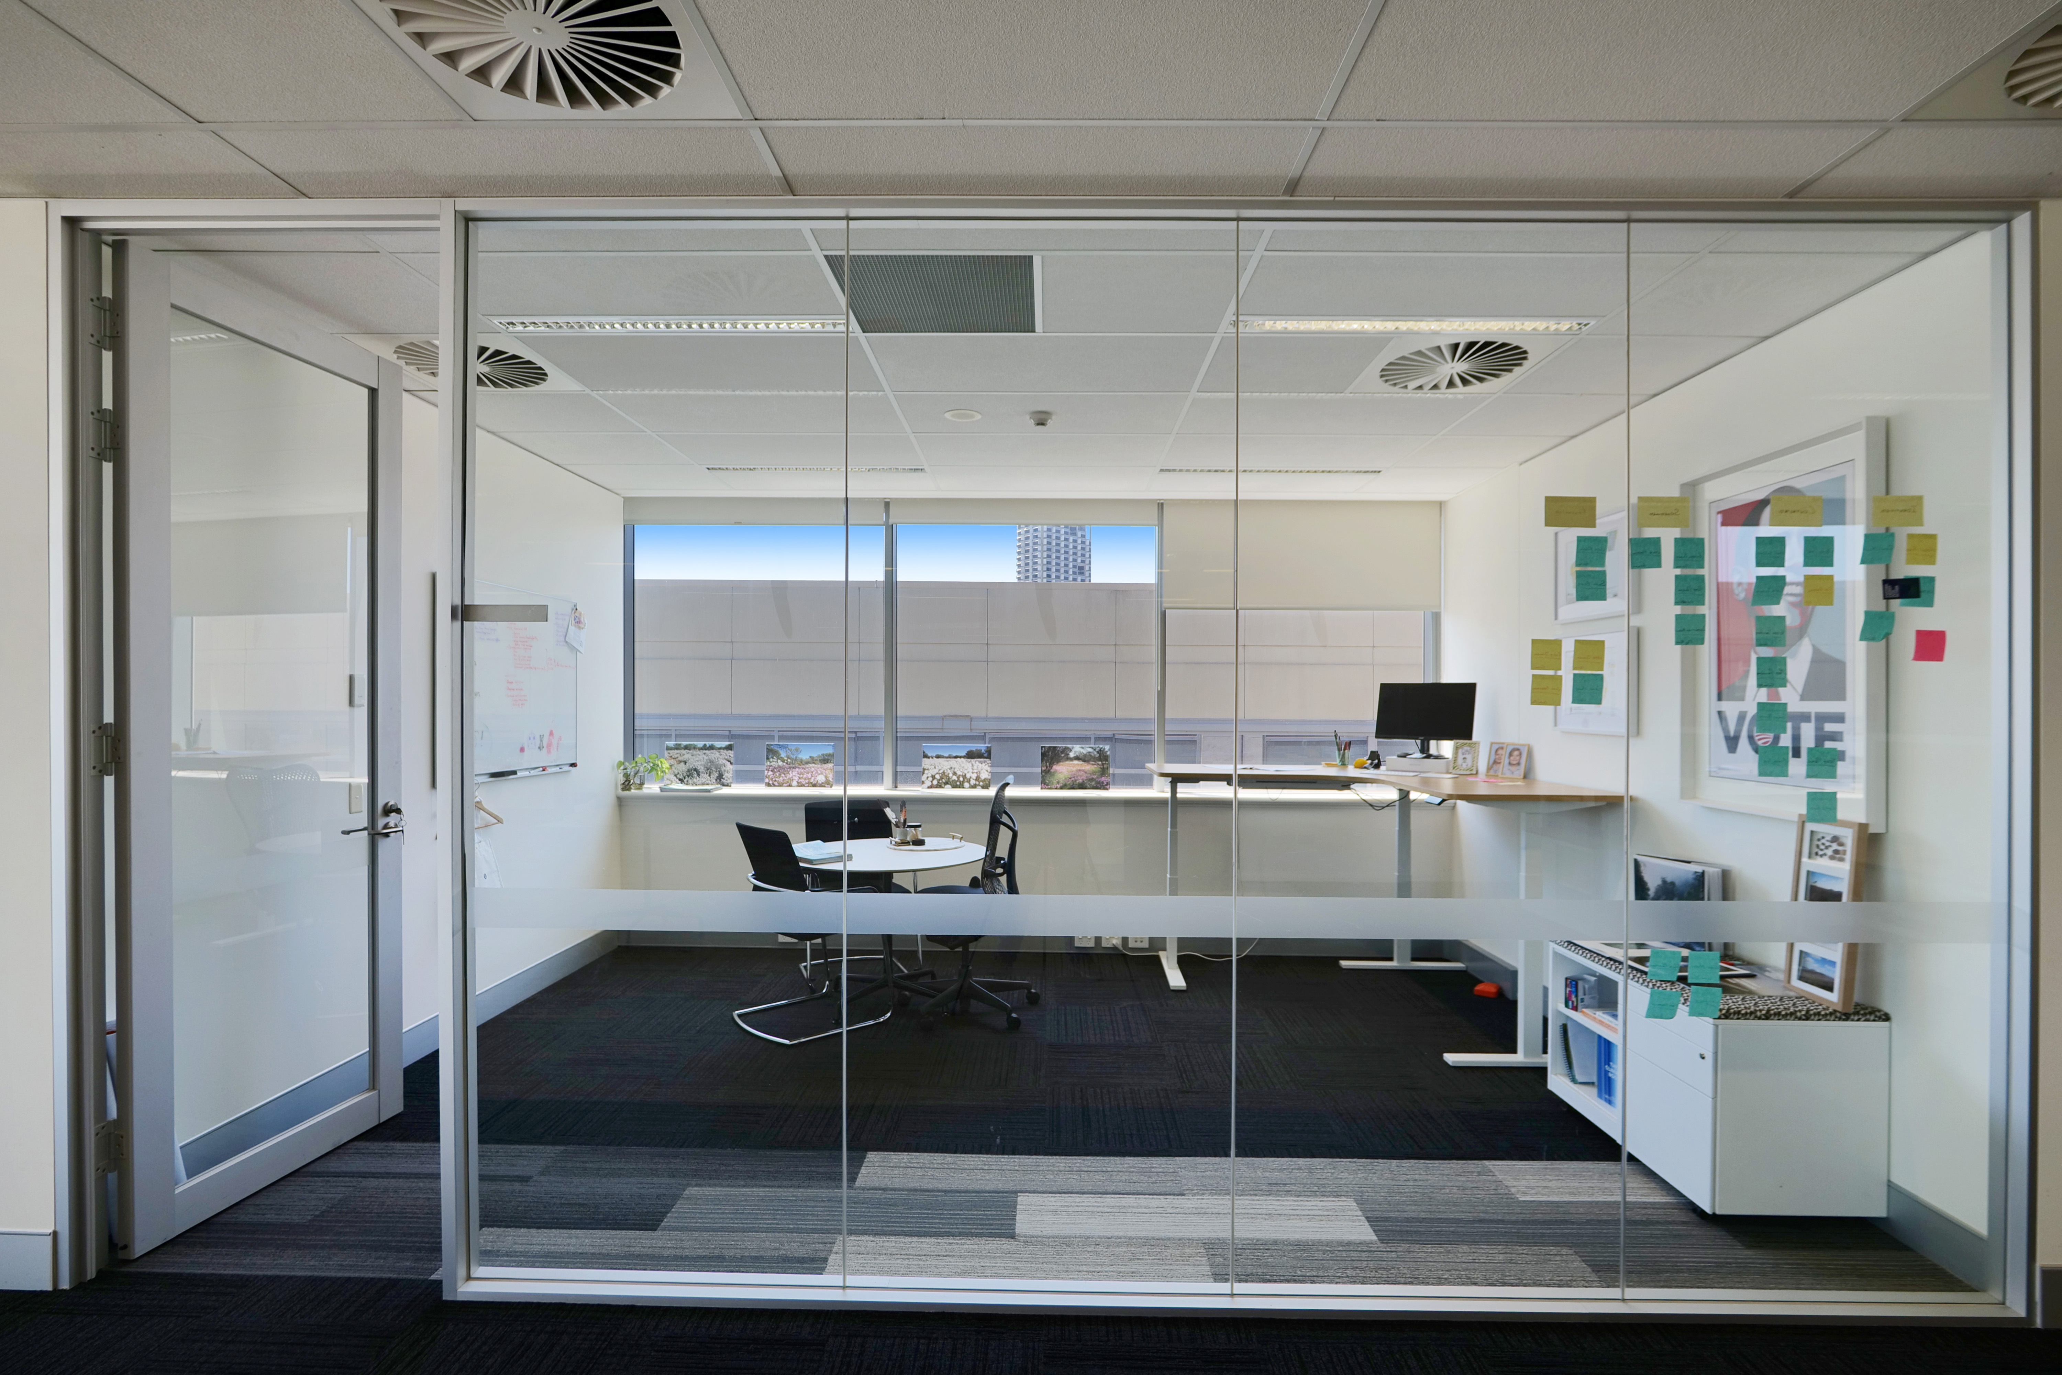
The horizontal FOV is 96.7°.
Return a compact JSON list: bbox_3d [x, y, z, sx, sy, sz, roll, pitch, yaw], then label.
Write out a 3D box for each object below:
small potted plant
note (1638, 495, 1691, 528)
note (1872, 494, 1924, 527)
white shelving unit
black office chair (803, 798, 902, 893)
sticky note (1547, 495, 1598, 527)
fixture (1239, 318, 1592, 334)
[{"bbox_3d":[-2.321,0.513,5.500,0.300,0.230,0.180,0,0,1],"label":"small potted plant"},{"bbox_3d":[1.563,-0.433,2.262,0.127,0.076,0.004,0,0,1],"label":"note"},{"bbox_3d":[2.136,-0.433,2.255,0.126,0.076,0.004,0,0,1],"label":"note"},{"bbox_3d":[2.190,1.234,3.016,0.495,0.630,0.830,0,0,1],"label":"white shelving unit"},{"bbox_3d":[-0.914,1.097,5.001,0.540,0.900,0.600,0,0,-24],"label":"black office chair"},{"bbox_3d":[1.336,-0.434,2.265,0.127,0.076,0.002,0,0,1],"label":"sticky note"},{"bbox_3d":[1.242,-1.191,3.000,1.180,0.050,0.140,0,0,1],"label":"fixture"}]

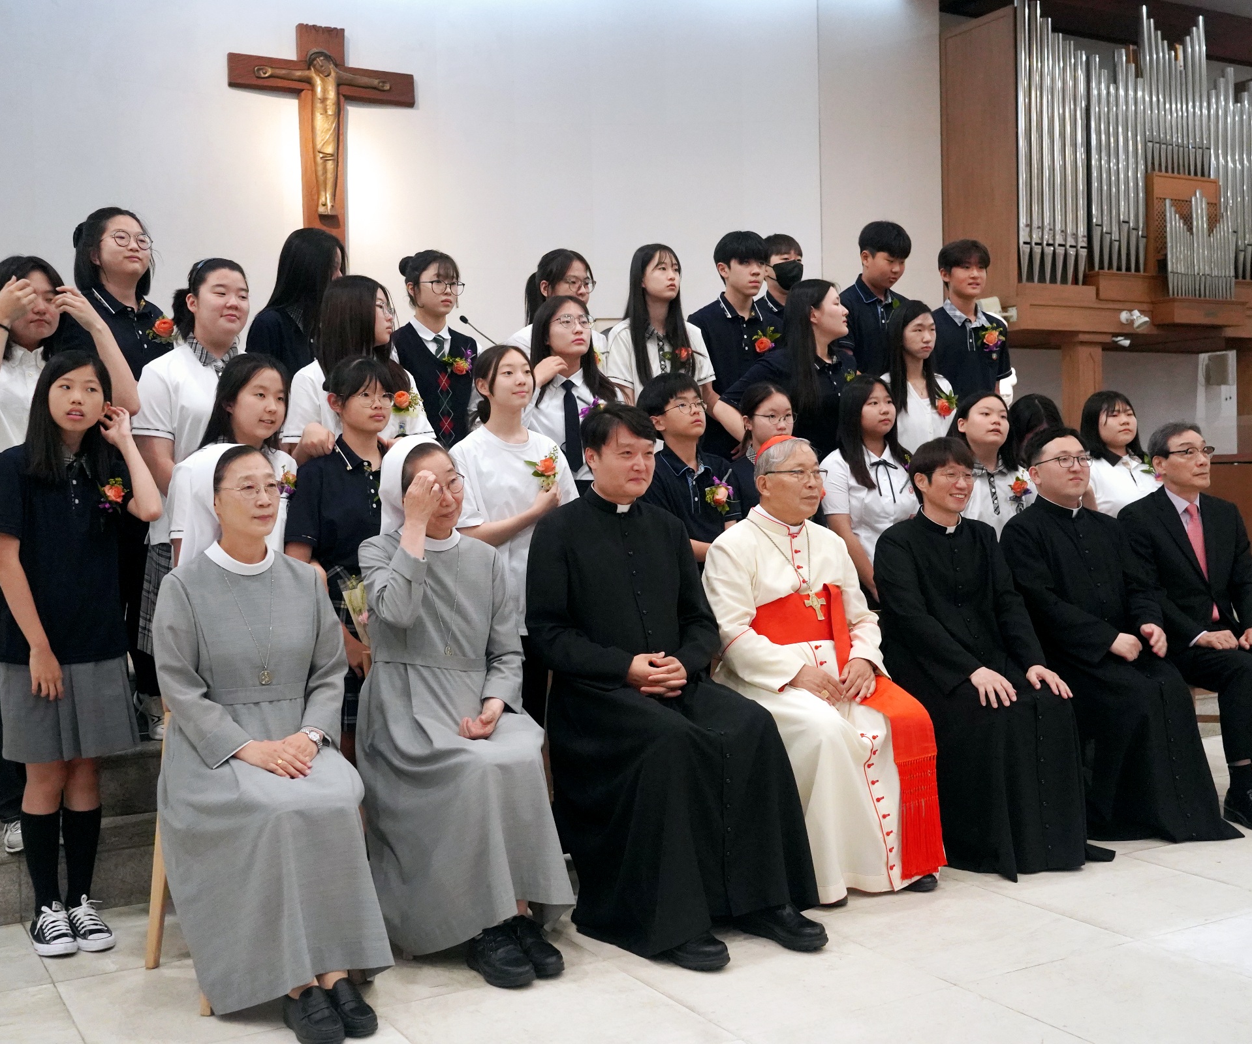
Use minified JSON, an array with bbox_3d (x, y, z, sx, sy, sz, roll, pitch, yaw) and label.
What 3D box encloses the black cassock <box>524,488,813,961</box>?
[{"bbox_3d":[0.106,0.496,4.061,0.650,1.140,0.720,-2,2,-29],"label":"black cassock"}]

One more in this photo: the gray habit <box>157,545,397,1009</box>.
[{"bbox_3d":[-0.843,0.566,3.515,0.490,1.010,0.680,-2,2,-29],"label":"gray habit"}]

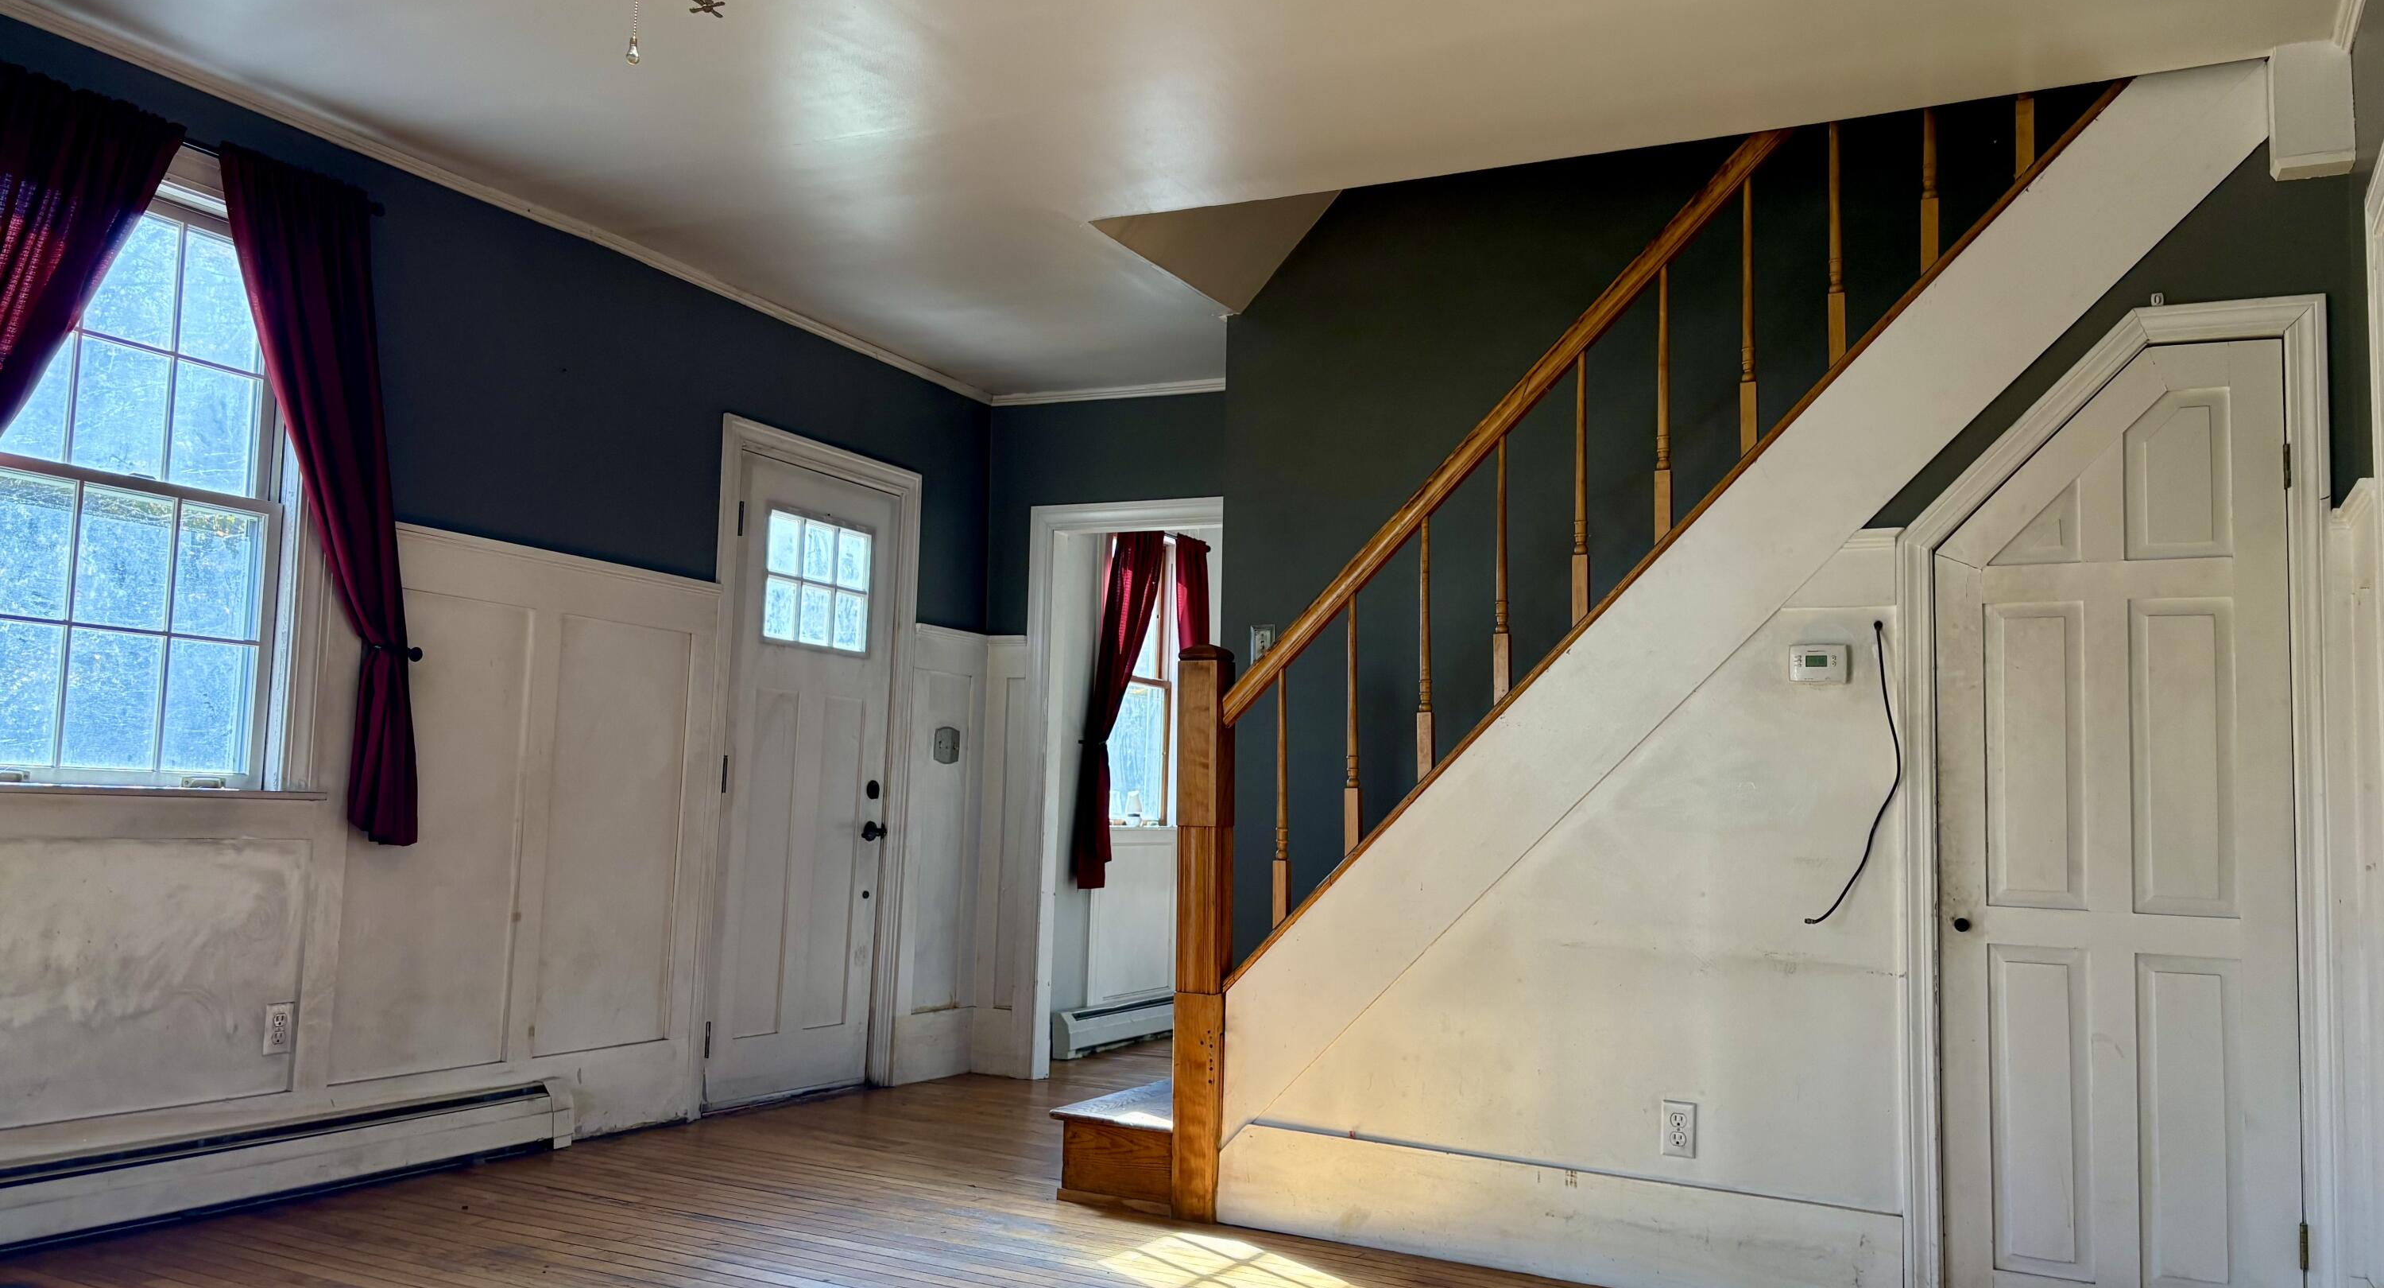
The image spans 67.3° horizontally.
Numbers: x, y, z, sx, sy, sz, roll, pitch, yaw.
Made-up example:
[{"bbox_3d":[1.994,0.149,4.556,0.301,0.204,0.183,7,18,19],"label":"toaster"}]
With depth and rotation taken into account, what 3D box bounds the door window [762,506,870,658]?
[{"bbox_3d":[-1.248,-0.199,5.979,0.035,0.421,0.542,-1,-6,27],"label":"door window"}]

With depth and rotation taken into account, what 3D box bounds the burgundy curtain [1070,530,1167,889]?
[{"bbox_3d":[-0.303,0.240,7.597,0.099,1.581,0.680,-1,-6,27],"label":"burgundy curtain"}]

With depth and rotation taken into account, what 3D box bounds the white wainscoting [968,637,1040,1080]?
[{"bbox_3d":[-0.706,0.778,6.638,0.251,1.620,0.035,-1,-6,27],"label":"white wainscoting"}]

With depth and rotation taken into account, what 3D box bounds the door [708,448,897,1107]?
[{"bbox_3d":[-1.270,0.461,5.936,0.049,2.059,0.813,-1,-6,27],"label":"door"}]

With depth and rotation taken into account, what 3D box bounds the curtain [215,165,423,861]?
[{"bbox_3d":[-2.051,-0.326,4.210,0.099,1.583,0.655,-1,-6,27],"label":"curtain"}]

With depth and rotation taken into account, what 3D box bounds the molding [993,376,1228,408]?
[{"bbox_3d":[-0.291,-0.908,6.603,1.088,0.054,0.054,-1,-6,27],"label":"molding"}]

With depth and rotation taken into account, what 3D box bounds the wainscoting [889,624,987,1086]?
[{"bbox_3d":[-0.916,0.759,6.521,0.035,1.620,0.419,-1,-6,27],"label":"wainscoting"}]

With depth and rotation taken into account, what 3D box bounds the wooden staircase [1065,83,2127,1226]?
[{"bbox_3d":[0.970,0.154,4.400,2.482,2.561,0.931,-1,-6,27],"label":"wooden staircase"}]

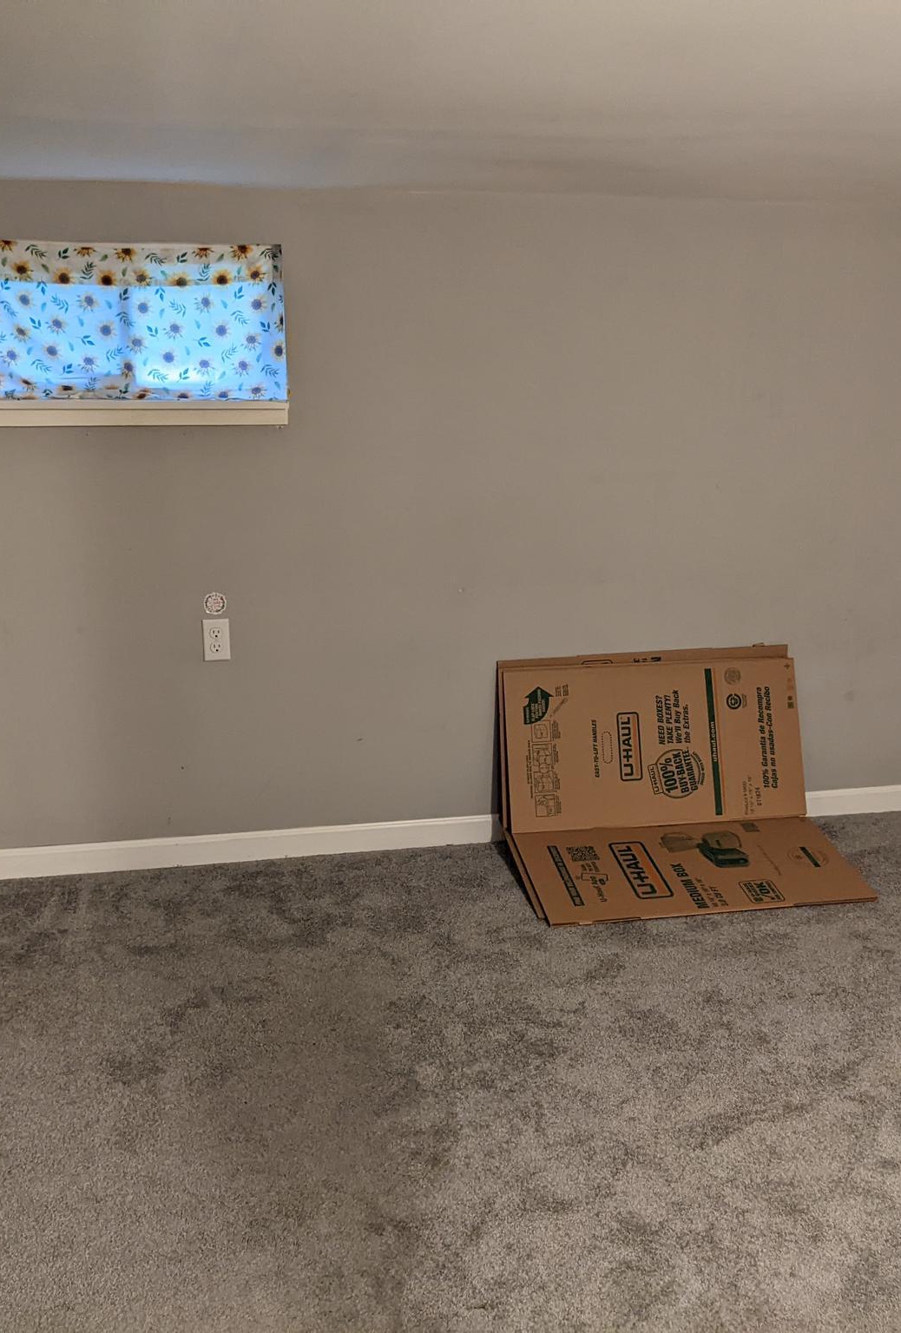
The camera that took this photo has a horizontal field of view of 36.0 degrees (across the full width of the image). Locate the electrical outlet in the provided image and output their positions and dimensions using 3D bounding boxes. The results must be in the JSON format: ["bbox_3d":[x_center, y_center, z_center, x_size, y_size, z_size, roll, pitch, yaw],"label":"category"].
[{"bbox_3d":[-0.633,-0.073,3.764,0.070,0.114,0.008,-3,13,-13],"label":"electrical outlet"}]

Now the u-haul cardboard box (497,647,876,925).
[{"bbox_3d":[0.610,0.292,3.769,0.891,0.550,0.661,-2,13,-9],"label":"u-haul cardboard box"}]

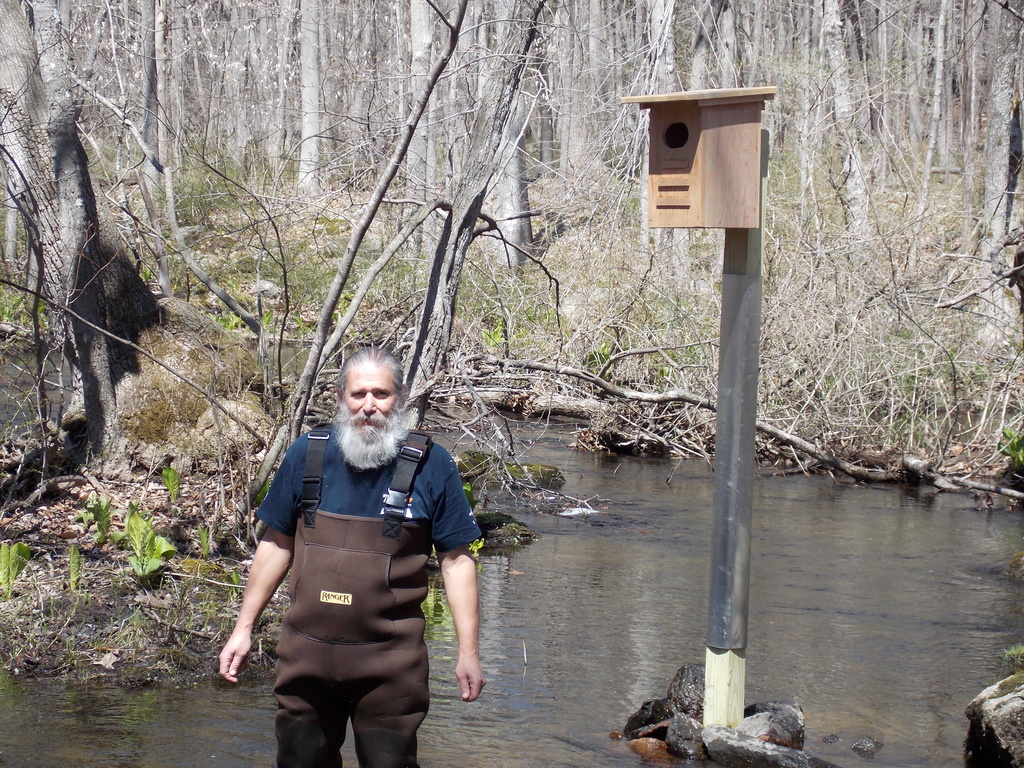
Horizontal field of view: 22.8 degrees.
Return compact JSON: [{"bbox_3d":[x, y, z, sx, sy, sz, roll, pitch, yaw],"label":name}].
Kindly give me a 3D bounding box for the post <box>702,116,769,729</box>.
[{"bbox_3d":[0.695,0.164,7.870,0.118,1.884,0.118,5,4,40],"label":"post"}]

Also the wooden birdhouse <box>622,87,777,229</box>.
[{"bbox_3d":[0.563,-0.683,7.641,0.236,0.428,0.464,3,4,40],"label":"wooden birdhouse"}]

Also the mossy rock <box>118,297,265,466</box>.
[{"bbox_3d":[-1.865,-0.009,14.800,0.900,0.950,0.800,1,3,0],"label":"mossy rock"}]

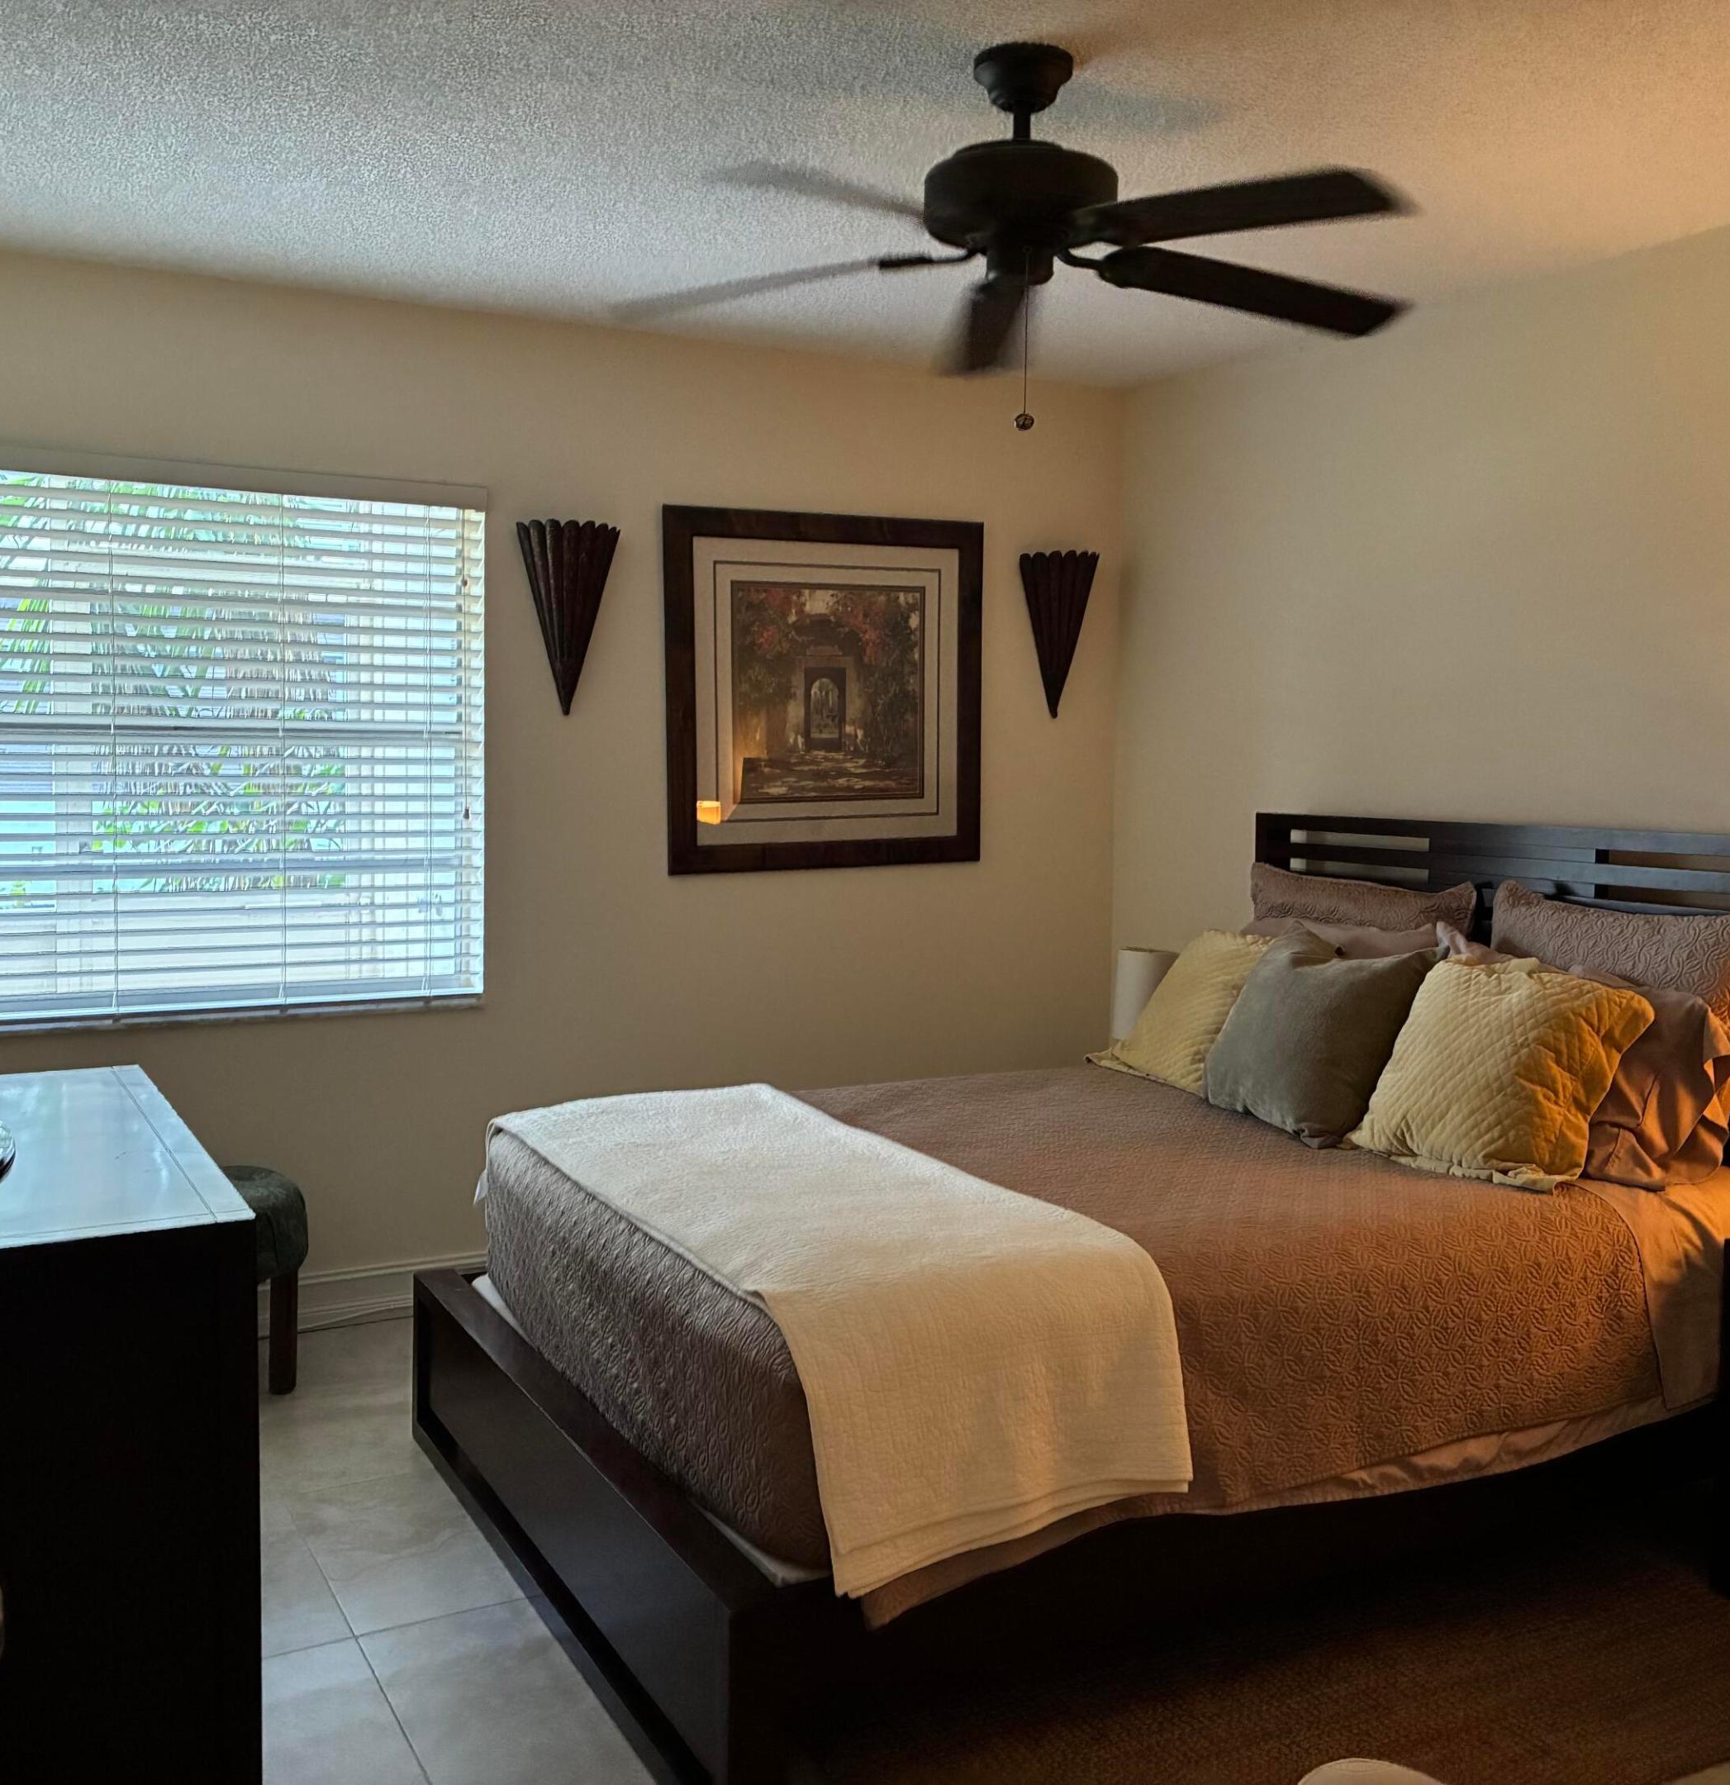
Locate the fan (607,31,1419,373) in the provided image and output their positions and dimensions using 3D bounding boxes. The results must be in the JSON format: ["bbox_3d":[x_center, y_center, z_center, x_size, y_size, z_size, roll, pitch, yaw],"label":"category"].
[{"bbox_3d":[0.240,-1.084,2.700,1.280,0.345,1.280,-2,6,-28],"label":"fan"}]

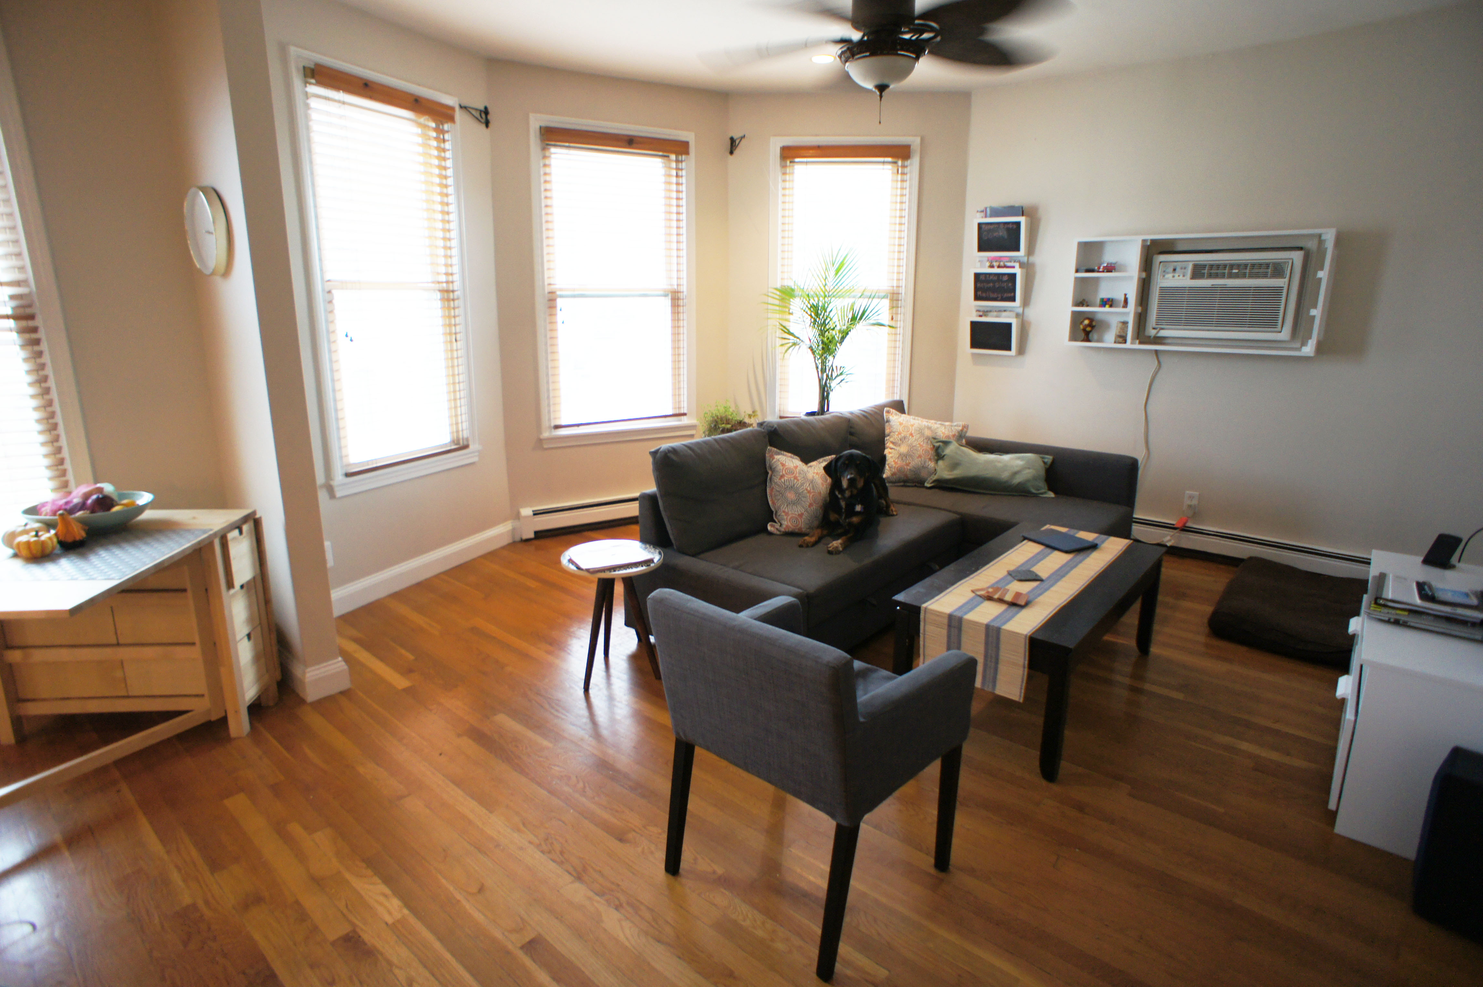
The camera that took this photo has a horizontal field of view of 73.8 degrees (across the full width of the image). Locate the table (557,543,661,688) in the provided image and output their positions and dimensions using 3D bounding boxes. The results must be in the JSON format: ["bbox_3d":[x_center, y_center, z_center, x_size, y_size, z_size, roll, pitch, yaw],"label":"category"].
[{"bbox_3d":[-0.499,0.491,3.913,0.400,0.500,0.400,0,13,0],"label":"table"}]

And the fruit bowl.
[{"bbox_3d":[-2.226,0.071,3.386,0.380,0.080,0.380,0,13,0],"label":"fruit bowl"}]

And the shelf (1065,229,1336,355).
[{"bbox_3d":[2.382,-1.062,5.239,1.289,0.601,0.110,12,18,41],"label":"shelf"}]

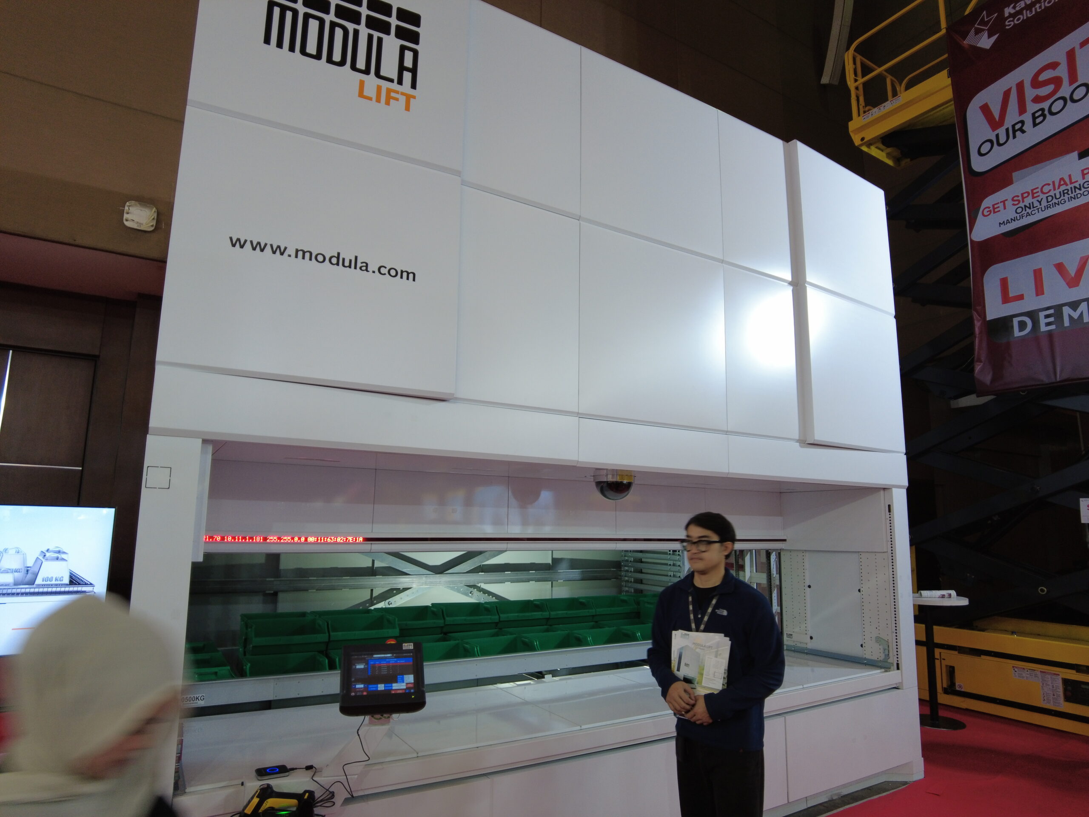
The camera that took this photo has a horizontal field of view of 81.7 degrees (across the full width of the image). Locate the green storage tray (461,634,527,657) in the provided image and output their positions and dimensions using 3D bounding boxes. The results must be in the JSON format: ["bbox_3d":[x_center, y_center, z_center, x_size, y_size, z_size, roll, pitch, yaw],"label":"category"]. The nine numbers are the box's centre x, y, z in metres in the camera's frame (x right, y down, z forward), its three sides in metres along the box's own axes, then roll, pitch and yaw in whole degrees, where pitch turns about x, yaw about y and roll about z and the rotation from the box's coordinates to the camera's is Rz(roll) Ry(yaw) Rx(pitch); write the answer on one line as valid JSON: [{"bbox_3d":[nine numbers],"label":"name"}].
[{"bbox_3d":[-0.291,1.587,4.057,0.400,0.168,0.238,7,-12,-30],"label":"green storage tray"}]

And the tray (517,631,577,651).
[{"bbox_3d":[0.068,1.631,4.262,0.400,0.168,0.238,7,-12,-30],"label":"tray"}]

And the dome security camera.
[{"bbox_3d":[0.422,0.486,3.823,0.250,0.155,0.250,1,-10,0],"label":"dome security camera"}]

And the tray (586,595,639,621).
[{"bbox_3d":[0.522,1.622,5.113,0.400,0.168,0.238,7,-12,-30],"label":"tray"}]

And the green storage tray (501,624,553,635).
[{"bbox_3d":[-0.069,1.600,4.313,0.400,0.150,0.240,7,-11,-30],"label":"green storage tray"}]

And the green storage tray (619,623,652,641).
[{"bbox_3d":[0.741,1.652,4.513,0.400,0.150,0.240,7,-11,-30],"label":"green storage tray"}]

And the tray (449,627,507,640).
[{"bbox_3d":[-0.423,1.622,4.264,0.400,0.168,0.238,7,-12,-30],"label":"tray"}]

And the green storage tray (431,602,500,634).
[{"bbox_3d":[-0.544,1.449,4.355,0.400,0.150,0.240,7,-11,-30],"label":"green storage tray"}]

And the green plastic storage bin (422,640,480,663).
[{"bbox_3d":[-0.639,1.489,3.725,0.400,0.150,0.240,7,-11,-30],"label":"green plastic storage bin"}]

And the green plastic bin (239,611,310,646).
[{"bbox_3d":[-1.650,1.362,3.873,0.400,0.168,0.238,7,-12,-30],"label":"green plastic bin"}]

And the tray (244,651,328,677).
[{"bbox_3d":[-1.415,1.453,3.415,0.400,0.168,0.238,7,-12,-30],"label":"tray"}]

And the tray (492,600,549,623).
[{"bbox_3d":[-0.196,1.490,4.554,0.400,0.150,0.240,7,-11,-30],"label":"tray"}]

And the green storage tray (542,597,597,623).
[{"bbox_3d":[0.155,1.578,4.903,0.400,0.168,0.238,7,-12,-30],"label":"green storage tray"}]

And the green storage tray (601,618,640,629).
[{"bbox_3d":[0.627,1.683,4.710,0.400,0.150,0.240,7,-11,-30],"label":"green storage tray"}]

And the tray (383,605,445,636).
[{"bbox_3d":[-0.892,1.408,4.156,0.400,0.150,0.240,7,-11,-30],"label":"tray"}]

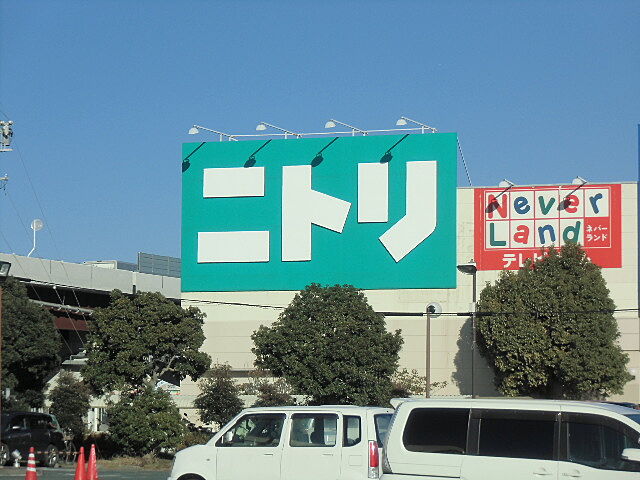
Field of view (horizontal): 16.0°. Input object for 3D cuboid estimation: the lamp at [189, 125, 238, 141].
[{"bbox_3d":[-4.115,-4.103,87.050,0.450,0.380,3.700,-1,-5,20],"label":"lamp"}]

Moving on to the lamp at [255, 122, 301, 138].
[{"bbox_3d":[-1.472,-3.979,84.530,0.420,0.420,3.980,-1,-4,20],"label":"lamp"}]

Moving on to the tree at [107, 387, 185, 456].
[{"bbox_3d":[-5.985,6.260,78.000,2.570,2.400,2.570,0,-4,0],"label":"tree"}]

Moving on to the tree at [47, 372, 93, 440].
[{"bbox_3d":[-7.668,5.208,69.804,1.350,2.400,1.350,0,-4,0],"label":"tree"}]

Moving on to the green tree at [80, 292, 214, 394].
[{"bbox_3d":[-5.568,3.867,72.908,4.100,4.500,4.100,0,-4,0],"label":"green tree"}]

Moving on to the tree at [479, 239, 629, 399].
[{"bbox_3d":[8.215,3.898,79.500,5.240,7.340,5.240,-1,-5,20],"label":"tree"}]

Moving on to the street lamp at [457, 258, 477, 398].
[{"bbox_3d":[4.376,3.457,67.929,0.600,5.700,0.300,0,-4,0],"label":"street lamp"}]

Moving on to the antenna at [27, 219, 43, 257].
[{"bbox_3d":[-12.282,-0.108,98.000,0.620,1.640,0.500,-2,-5,30],"label":"antenna"}]

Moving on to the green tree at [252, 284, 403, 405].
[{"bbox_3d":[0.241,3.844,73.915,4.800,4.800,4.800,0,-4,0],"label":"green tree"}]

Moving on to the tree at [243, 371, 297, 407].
[{"bbox_3d":[-1.821,6.166,82.000,1.880,2.850,1.880,-1,-5,20],"label":"tree"}]

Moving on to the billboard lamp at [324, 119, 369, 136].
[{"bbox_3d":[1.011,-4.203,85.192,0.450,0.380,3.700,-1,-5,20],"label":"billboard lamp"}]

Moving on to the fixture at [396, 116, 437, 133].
[{"bbox_3d":[3.571,-4.107,82.757,0.420,0.420,4.080,-1,-4,20],"label":"fixture"}]

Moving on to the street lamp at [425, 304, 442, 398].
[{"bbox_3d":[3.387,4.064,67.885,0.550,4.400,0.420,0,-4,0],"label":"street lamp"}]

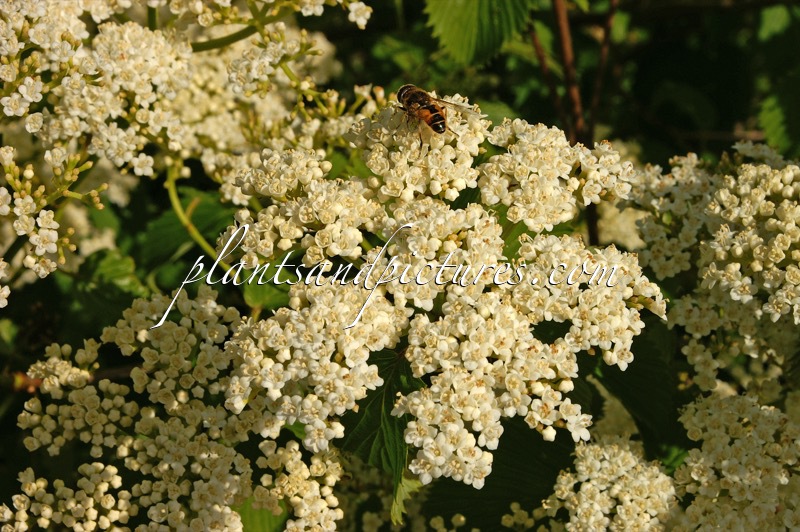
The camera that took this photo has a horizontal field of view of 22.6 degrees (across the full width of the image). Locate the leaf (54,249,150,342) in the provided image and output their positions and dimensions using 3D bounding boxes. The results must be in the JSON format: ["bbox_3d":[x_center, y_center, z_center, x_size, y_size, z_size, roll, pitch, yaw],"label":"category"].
[{"bbox_3d":[-0.076,0.007,0.510,0.025,0.024,0.012,0,15,0],"label":"leaf"}]

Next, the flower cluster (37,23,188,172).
[{"bbox_3d":[-0.066,-0.039,0.460,0.036,0.029,0.028,0,25,0],"label":"flower cluster"}]

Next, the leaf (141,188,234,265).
[{"bbox_3d":[-0.053,-0.010,0.500,0.026,0.016,0.017,0,23,0],"label":"leaf"}]

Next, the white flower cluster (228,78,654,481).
[{"bbox_3d":[0.010,0.005,0.450,0.097,0.075,0.055,0,23,0],"label":"white flower cluster"}]

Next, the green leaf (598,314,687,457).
[{"bbox_3d":[0.059,0.029,0.490,0.024,0.036,0.011,0,15,0],"label":"green leaf"}]

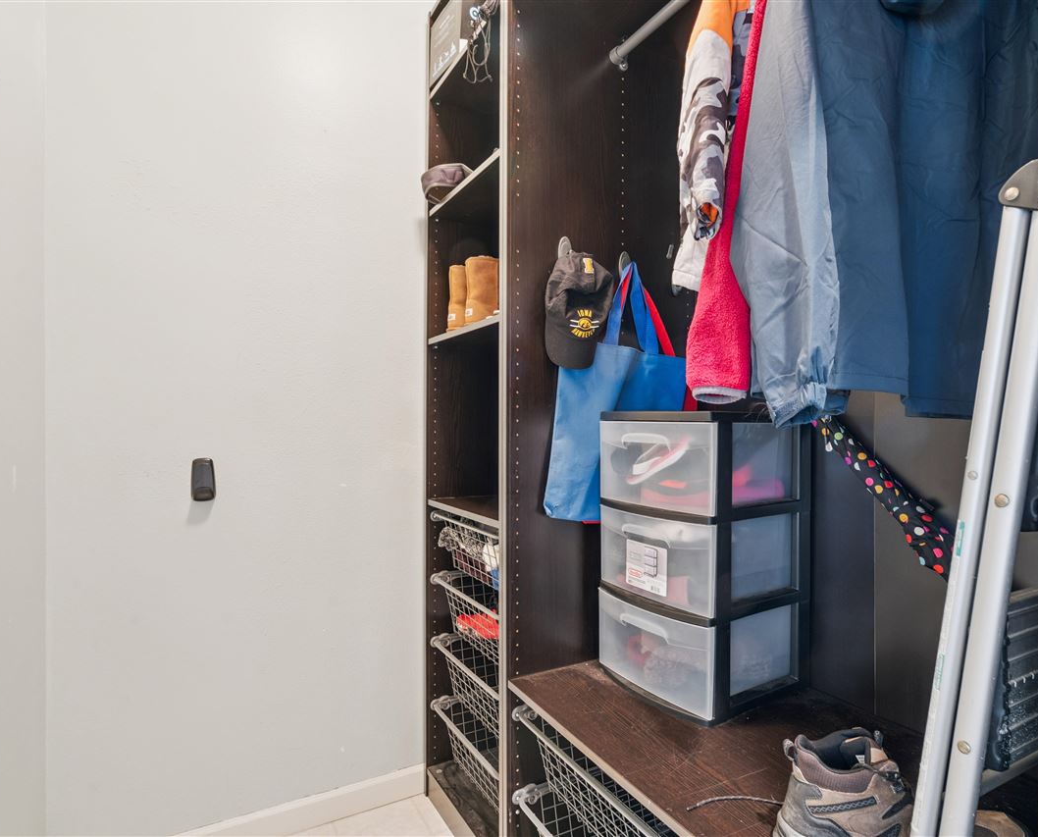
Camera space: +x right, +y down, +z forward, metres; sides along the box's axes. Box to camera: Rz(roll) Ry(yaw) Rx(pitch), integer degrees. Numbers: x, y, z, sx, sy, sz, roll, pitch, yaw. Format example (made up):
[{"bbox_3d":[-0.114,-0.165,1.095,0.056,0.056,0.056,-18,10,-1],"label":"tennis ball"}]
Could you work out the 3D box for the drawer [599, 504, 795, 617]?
[{"bbox_3d":[0.383,0.296,1.266,0.300,0.181,0.308,0,0,-31],"label":"drawer"}]

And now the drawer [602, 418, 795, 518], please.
[{"bbox_3d":[0.383,0.098,1.266,0.300,0.184,0.308,0,0,-31],"label":"drawer"}]

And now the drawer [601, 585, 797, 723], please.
[{"bbox_3d":[0.383,0.492,1.266,0.300,0.178,0.308,0,0,-31],"label":"drawer"}]

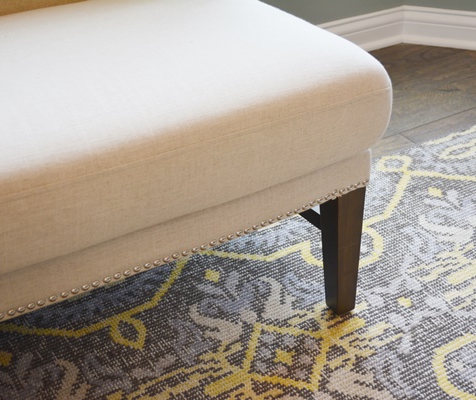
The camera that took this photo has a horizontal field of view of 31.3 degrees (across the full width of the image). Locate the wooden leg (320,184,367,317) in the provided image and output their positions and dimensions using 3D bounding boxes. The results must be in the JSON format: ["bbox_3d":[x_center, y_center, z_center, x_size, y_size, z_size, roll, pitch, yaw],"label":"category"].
[{"bbox_3d":[0.168,0.080,1.435,0.057,0.260,0.053,-19,39,-25],"label":"wooden leg"}]

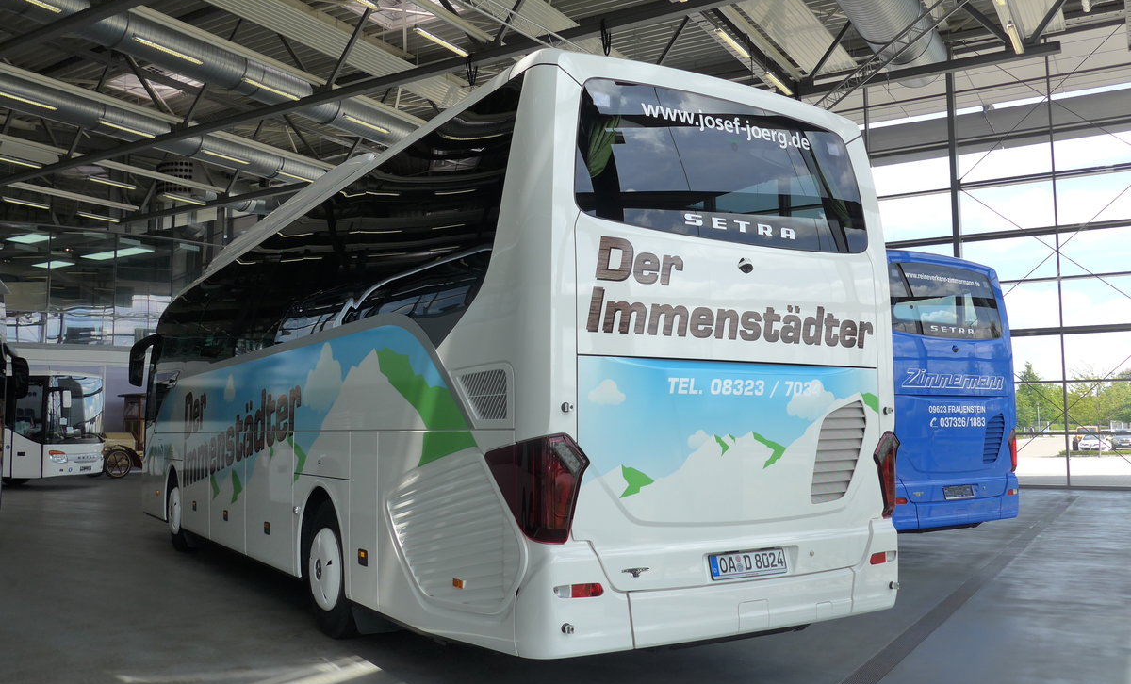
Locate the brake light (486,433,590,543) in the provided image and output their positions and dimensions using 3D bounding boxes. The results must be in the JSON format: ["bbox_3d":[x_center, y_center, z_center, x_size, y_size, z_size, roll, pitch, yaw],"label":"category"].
[{"bbox_3d":[-0.142,0.715,4.668,0.280,0.530,0.560,3,-6,-32],"label":"brake light"}]

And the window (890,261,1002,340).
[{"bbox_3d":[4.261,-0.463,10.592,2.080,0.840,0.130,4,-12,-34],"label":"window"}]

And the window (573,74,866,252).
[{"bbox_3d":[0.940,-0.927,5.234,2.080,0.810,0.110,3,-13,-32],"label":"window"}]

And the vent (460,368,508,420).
[{"bbox_3d":[-0.417,0.277,4.885,0.050,0.260,0.540,3,-6,-32],"label":"vent"}]

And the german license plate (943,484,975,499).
[{"bbox_3d":[4.349,1.665,10.473,0.525,0.130,0.020,4,-21,-34],"label":"german license plate"}]

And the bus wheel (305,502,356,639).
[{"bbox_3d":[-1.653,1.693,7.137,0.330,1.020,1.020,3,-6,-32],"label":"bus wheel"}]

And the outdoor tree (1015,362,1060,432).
[{"bbox_3d":[74.679,8.878,150.000,6.800,11.800,6.800,-3,-6,26],"label":"outdoor tree"}]

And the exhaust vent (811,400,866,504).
[{"bbox_3d":[1.555,0.623,5.416,0.470,0.580,0.060,3,-6,-32],"label":"exhaust vent"}]

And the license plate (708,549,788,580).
[{"bbox_3d":[0.973,1.178,5.021,0.525,0.130,0.020,3,-21,-32],"label":"license plate"}]

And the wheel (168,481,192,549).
[{"bbox_3d":[-4.867,2.156,12.142,0.300,1.020,1.020,3,-6,-32],"label":"wheel"}]

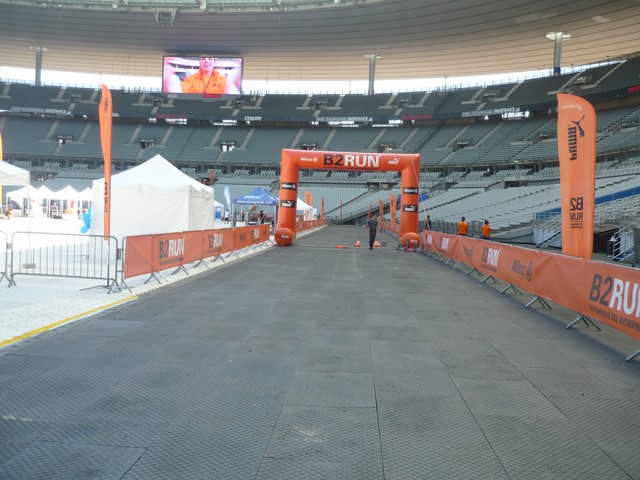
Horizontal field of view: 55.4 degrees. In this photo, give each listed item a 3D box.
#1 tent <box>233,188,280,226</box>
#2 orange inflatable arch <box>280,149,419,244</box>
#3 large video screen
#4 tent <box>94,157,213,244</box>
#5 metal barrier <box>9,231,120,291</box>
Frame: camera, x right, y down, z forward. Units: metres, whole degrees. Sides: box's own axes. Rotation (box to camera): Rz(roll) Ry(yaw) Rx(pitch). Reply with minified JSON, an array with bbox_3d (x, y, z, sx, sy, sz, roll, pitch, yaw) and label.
[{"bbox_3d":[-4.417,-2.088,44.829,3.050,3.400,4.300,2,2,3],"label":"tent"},{"bbox_3d":[1.446,-2.063,31.338,7.350,4.880,1.100,2,2,3],"label":"orange inflatable arch"},{"bbox_3d":[-30.662,-42.940,159.937,20.900,9.700,1.000,2,2,3],"label":"large video screen"},{"bbox_3d":[-5.199,-1.026,19.527,3.000,3.400,3.000,2,2,3],"label":"tent"},{"bbox_3d":[-5.057,0.448,12.117,2.150,1.100,0.500,2,2,3],"label":"metal barrier"}]

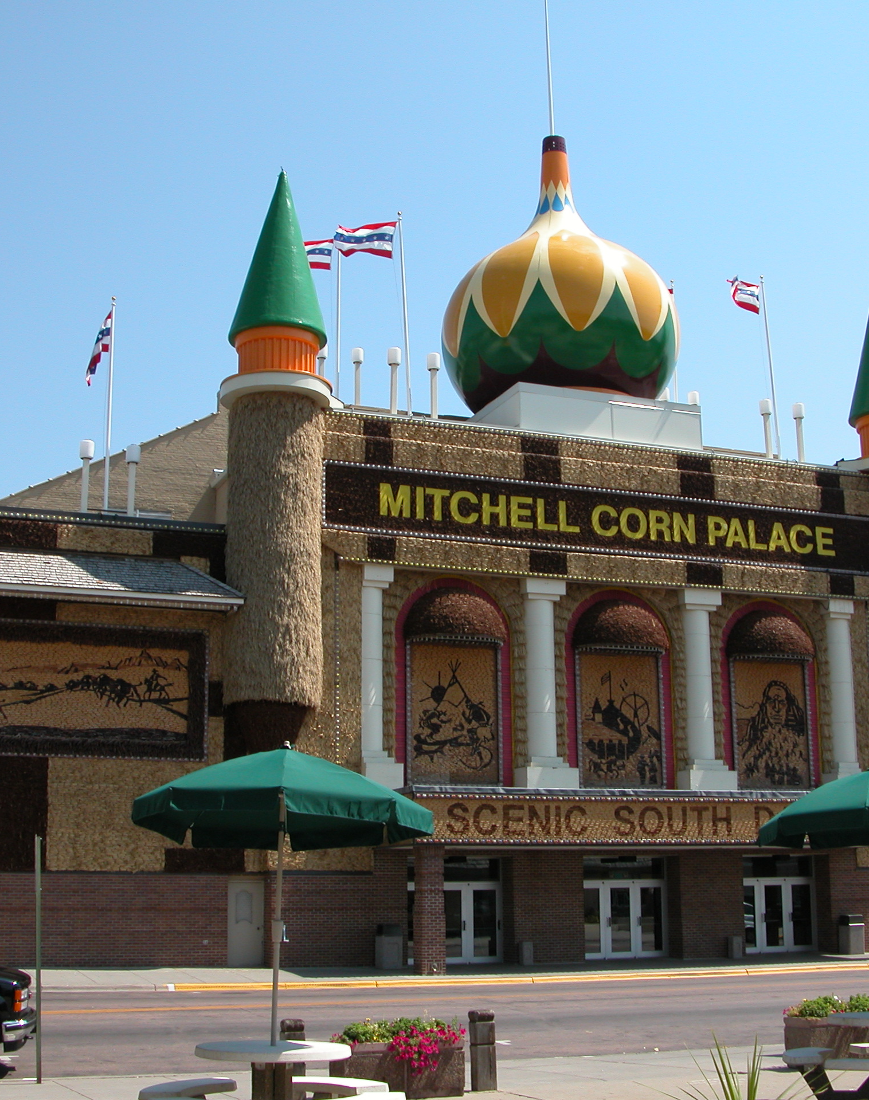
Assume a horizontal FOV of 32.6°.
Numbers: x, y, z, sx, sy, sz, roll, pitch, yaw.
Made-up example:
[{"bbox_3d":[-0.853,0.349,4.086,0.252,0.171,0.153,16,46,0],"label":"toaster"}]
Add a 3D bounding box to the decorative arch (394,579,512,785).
[{"bbox_3d":[0.670,3.639,40.909,3.480,5.800,0.750,5,-14,-21],"label":"decorative arch"}]

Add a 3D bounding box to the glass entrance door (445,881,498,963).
[{"bbox_3d":[0.880,9.694,38.605,1.850,2.120,0.140,5,-14,-21],"label":"glass entrance door"}]

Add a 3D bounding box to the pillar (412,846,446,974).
[{"bbox_3d":[-0.107,8.426,34.679,0.600,2.950,0.600,5,-14,-20],"label":"pillar"}]

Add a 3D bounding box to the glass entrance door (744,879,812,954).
[{"bbox_3d":[10.121,10.849,44.062,2.750,2.200,0.150,5,-14,-20],"label":"glass entrance door"}]

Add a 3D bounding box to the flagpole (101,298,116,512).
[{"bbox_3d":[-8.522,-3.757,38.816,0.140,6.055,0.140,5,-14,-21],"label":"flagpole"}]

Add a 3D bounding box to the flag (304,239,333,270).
[{"bbox_3d":[-4.270,-9.934,49.733,1.700,1.220,0.300,-1,-13,0],"label":"flag"}]

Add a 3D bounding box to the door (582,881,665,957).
[{"bbox_3d":[5.353,10.517,42.265,2.750,2.200,0.150,5,-14,-20],"label":"door"}]

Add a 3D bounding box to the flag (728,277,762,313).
[{"bbox_3d":[10.395,-8.481,49.551,1.150,1.200,0.450,-1,-13,0],"label":"flag"}]

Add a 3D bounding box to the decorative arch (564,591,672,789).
[{"bbox_3d":[5.127,3.889,41.083,3.406,5.561,0.800,5,-14,-21],"label":"decorative arch"}]

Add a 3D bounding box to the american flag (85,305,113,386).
[{"bbox_3d":[-9.270,-5.589,41.117,0.750,2.250,0.500,2,-13,-8],"label":"american flag"}]

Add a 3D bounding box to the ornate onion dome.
[{"bbox_3d":[4.099,-9.316,49.103,7.700,9.850,7.700,0,-13,0],"label":"ornate onion dome"}]

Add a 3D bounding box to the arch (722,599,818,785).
[{"bbox_3d":[10.353,4.339,44.726,3.480,5.800,0.750,5,-14,-21],"label":"arch"}]

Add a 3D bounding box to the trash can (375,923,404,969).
[{"bbox_3d":[-1.139,10.276,38.441,0.570,1.170,0.570,5,-14,-21],"label":"trash can"}]

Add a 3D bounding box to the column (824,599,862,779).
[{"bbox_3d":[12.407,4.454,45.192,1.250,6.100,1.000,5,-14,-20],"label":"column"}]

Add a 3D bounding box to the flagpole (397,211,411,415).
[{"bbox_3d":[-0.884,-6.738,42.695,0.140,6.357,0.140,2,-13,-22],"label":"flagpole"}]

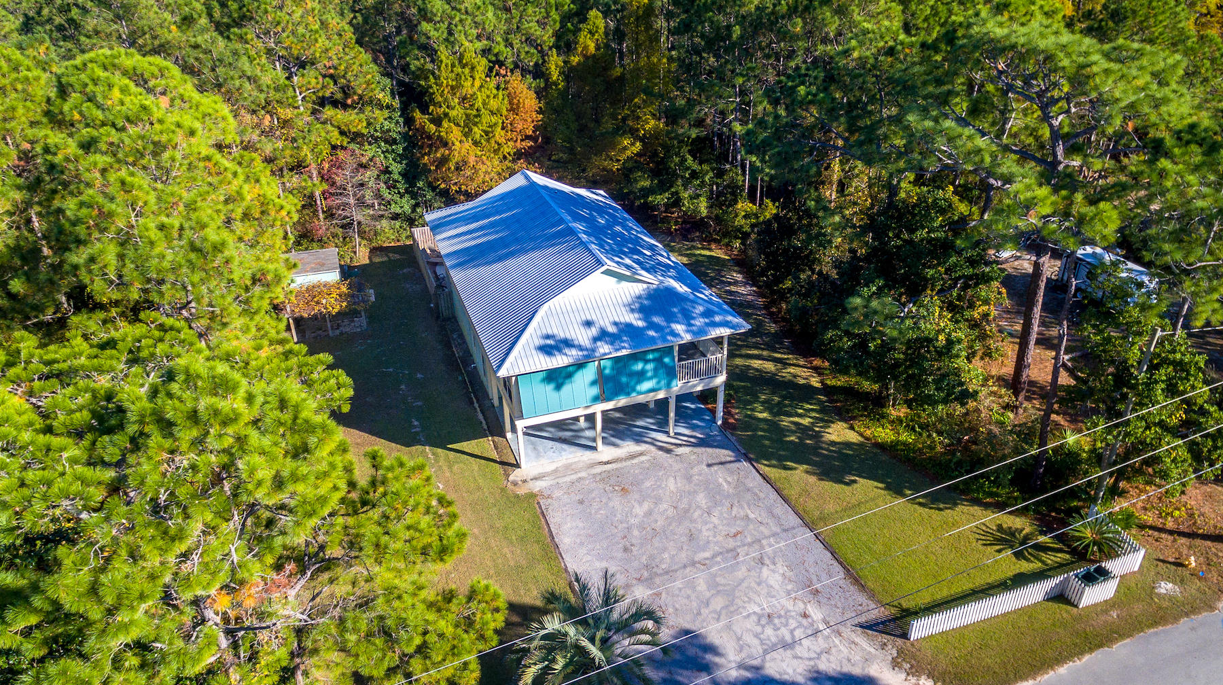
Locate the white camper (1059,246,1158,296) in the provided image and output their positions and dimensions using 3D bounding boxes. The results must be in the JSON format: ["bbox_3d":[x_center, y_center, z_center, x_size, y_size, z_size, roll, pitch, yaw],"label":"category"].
[{"bbox_3d":[30.941,-3.567,41.965,2.200,2.750,5.400,-6,30,-10],"label":"white camper"}]

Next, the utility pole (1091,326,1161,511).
[{"bbox_3d":[18.880,3.130,25.070,0.270,8.200,0.270,-11,30,-16],"label":"utility pole"}]

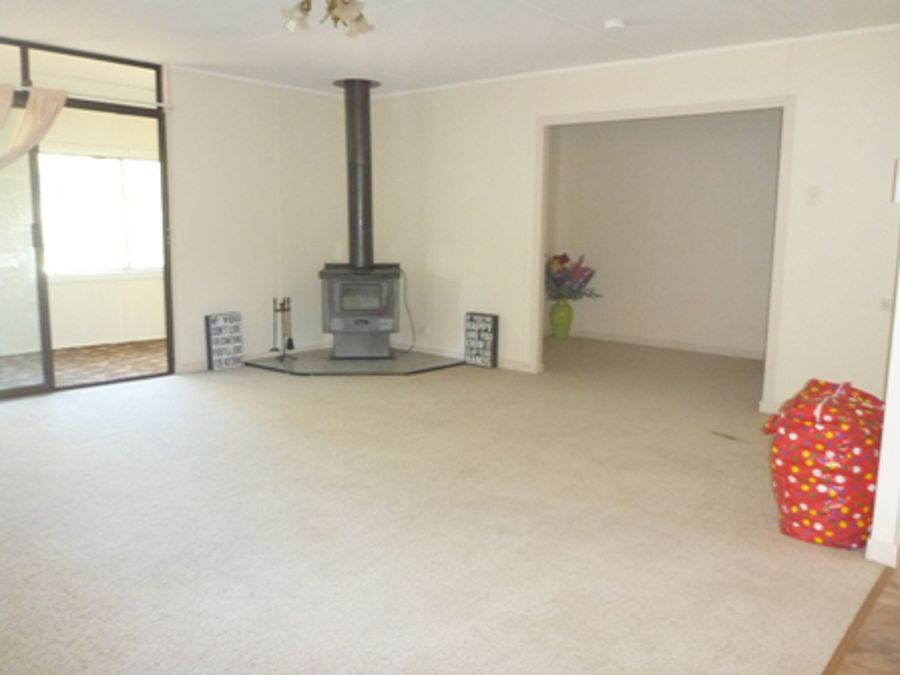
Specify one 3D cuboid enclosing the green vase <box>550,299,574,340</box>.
[{"bbox_3d":[1.221,-0.203,7.871,0.250,0.430,0.250,1,10,0],"label":"green vase"}]

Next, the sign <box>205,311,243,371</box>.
[{"bbox_3d":[-1.919,0.028,6.204,0.290,0.455,0.063,-8,9,-43],"label":"sign"}]

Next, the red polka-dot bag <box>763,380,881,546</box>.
[{"bbox_3d":[1.607,0.503,3.110,0.430,0.630,0.390,8,12,39],"label":"red polka-dot bag"}]

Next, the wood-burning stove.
[{"bbox_3d":[-0.803,-1.029,6.535,0.700,2.400,0.540,0,10,-6],"label":"wood-burning stove"}]

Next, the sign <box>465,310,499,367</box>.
[{"bbox_3d":[0.274,0.026,6.376,0.290,0.455,0.063,8,10,39],"label":"sign"}]

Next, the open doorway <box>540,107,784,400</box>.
[{"bbox_3d":[1.485,-0.595,5.431,1.790,2.020,0.130,8,12,39],"label":"open doorway"}]

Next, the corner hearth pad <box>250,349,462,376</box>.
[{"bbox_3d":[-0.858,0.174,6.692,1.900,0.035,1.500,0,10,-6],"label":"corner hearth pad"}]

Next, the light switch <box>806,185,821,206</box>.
[{"bbox_3d":[2.309,-0.902,4.626,0.078,0.125,0.013,8,12,39],"label":"light switch"}]

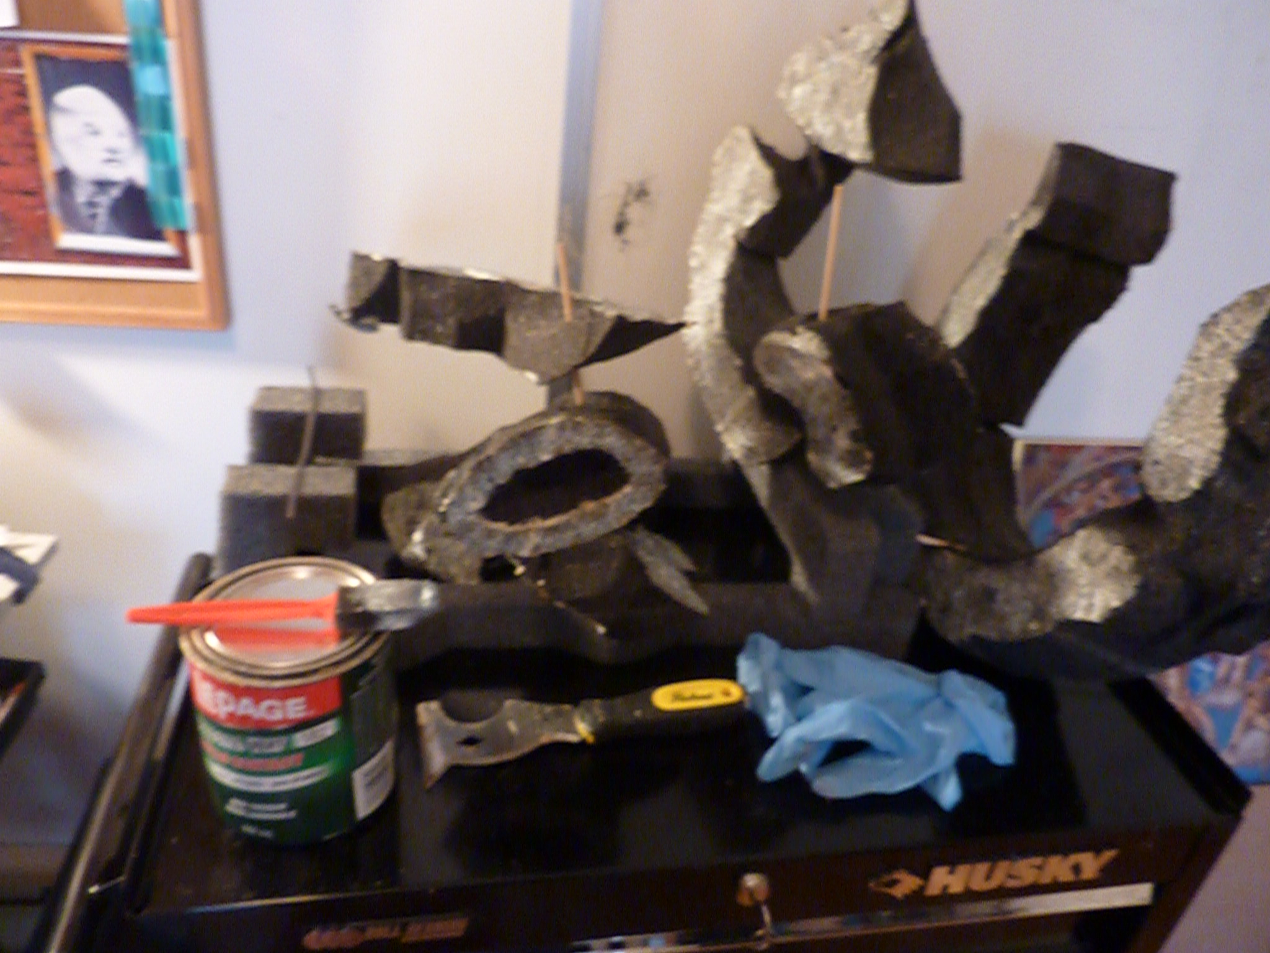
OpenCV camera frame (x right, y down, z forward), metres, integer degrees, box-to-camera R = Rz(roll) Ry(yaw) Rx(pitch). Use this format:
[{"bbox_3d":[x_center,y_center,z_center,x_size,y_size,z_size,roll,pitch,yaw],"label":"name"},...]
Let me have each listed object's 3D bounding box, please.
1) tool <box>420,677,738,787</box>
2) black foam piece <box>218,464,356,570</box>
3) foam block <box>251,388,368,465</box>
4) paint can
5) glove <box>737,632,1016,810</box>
[{"bbox_3d":[-0.026,0.155,0.587,0.217,0.027,0.072,-1,29,-14],"label":"tool"},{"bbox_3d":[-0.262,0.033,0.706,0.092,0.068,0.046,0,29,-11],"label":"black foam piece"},{"bbox_3d":[-0.280,-0.044,0.794,0.089,0.050,0.047,0,29,-11],"label":"foam block"},{"bbox_3d":[-0.188,0.124,0.516,0.108,0.119,0.108,5,28,-3],"label":"paint can"},{"bbox_3d":[0.159,0.159,0.603,0.185,0.044,0.115,9,29,5],"label":"glove"}]

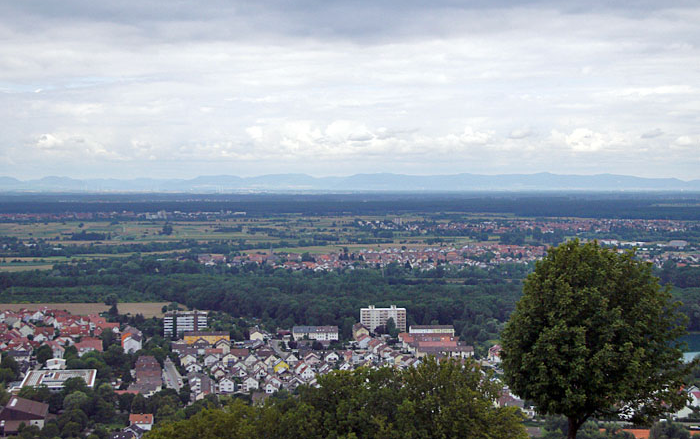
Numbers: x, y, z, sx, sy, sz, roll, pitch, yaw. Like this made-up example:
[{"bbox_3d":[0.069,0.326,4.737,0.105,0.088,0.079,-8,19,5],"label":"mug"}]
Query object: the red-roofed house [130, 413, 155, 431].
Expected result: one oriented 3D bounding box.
[{"bbox_3d":[-113.937,110.523,808.156,12.300,9.200,10.000,0,1,0],"label":"red-roofed house"}]

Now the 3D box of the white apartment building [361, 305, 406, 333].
[{"bbox_3d":[32.998,98.883,1456.573,44.800,27.300,13.000,0,1,0],"label":"white apartment building"}]

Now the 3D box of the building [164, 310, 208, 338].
[{"bbox_3d":[-156.479,100.671,1409.604,41.000,26.500,13.000,0,1,-4],"label":"building"}]

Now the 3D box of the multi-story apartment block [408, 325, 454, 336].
[{"bbox_3d":[79.281,108.060,1424.301,42.500,11.300,12.000,0,1,-3],"label":"multi-story apartment block"}]

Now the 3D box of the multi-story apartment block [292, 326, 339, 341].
[{"bbox_3d":[-32.186,107.629,1392.279,42.000,13.600,12.000,0,1,-3],"label":"multi-story apartment block"}]

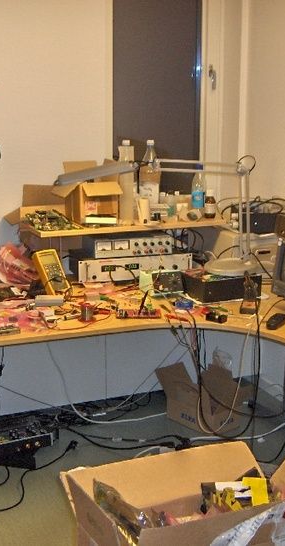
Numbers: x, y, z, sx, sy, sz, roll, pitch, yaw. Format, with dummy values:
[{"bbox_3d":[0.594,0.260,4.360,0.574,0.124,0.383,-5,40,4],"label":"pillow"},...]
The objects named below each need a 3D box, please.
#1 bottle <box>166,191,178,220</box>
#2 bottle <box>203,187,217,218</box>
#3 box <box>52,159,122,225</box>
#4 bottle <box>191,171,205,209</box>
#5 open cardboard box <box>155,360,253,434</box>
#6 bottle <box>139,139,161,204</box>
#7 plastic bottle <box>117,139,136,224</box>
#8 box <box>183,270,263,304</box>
[{"bbox_3d":[0.128,-0.281,3.390,0.050,0.108,0.050,-5,14,-22],"label":"bottle"},{"bbox_3d":[0.290,-0.292,3.452,0.045,0.116,0.045,1,13,5],"label":"bottle"},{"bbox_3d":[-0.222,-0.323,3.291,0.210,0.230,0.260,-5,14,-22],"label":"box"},{"bbox_3d":[0.243,-0.357,3.504,0.061,0.219,0.061,1,13,4],"label":"bottle"},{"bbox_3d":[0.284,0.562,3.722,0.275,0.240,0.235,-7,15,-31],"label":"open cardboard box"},{"bbox_3d":[0.034,-0.381,3.361,0.088,0.325,0.088,0,13,1],"label":"bottle"},{"bbox_3d":[-0.061,-0.361,3.254,0.064,0.331,0.068,0,13,-1],"label":"plastic bottle"},{"bbox_3d":[0.281,0.036,2.931,0.230,0.082,0.195,-5,14,-22],"label":"box"}]

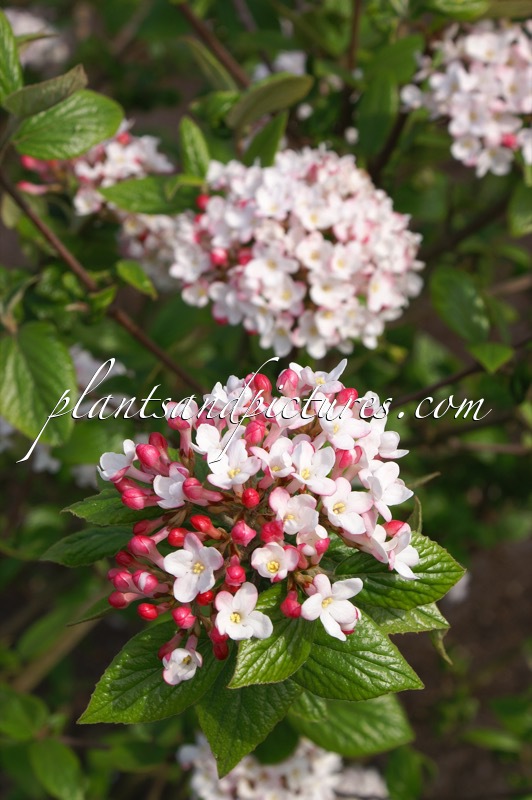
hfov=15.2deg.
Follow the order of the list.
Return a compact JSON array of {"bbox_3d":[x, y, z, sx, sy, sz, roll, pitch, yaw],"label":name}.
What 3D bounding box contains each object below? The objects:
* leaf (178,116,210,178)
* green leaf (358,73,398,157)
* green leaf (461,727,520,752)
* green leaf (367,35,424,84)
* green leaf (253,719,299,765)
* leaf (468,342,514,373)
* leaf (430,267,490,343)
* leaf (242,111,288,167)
[{"bbox_3d":[-0.025,-0.087,0.690,0.011,0.023,0.007,-11,-9,-20],"label":"leaf"},{"bbox_3d":[0.047,-0.120,0.840,0.018,0.036,0.009,5,-15,14],"label":"green leaf"},{"bbox_3d":[0.104,0.156,0.920,0.029,0.008,0.014,22,27,12],"label":"green leaf"},{"bbox_3d":[0.054,-0.143,0.840,0.019,0.028,0.009,58,14,29],"label":"green leaf"},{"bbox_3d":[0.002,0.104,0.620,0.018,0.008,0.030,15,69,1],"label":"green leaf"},{"bbox_3d":[0.097,-0.019,0.860,0.020,0.008,0.019,-1,49,-1],"label":"leaf"},{"bbox_3d":[0.084,-0.041,0.860,0.021,0.009,0.039,-28,78,-16],"label":"leaf"},{"bbox_3d":[-0.001,-0.093,0.720,0.014,0.026,0.009,37,0,-8],"label":"leaf"}]

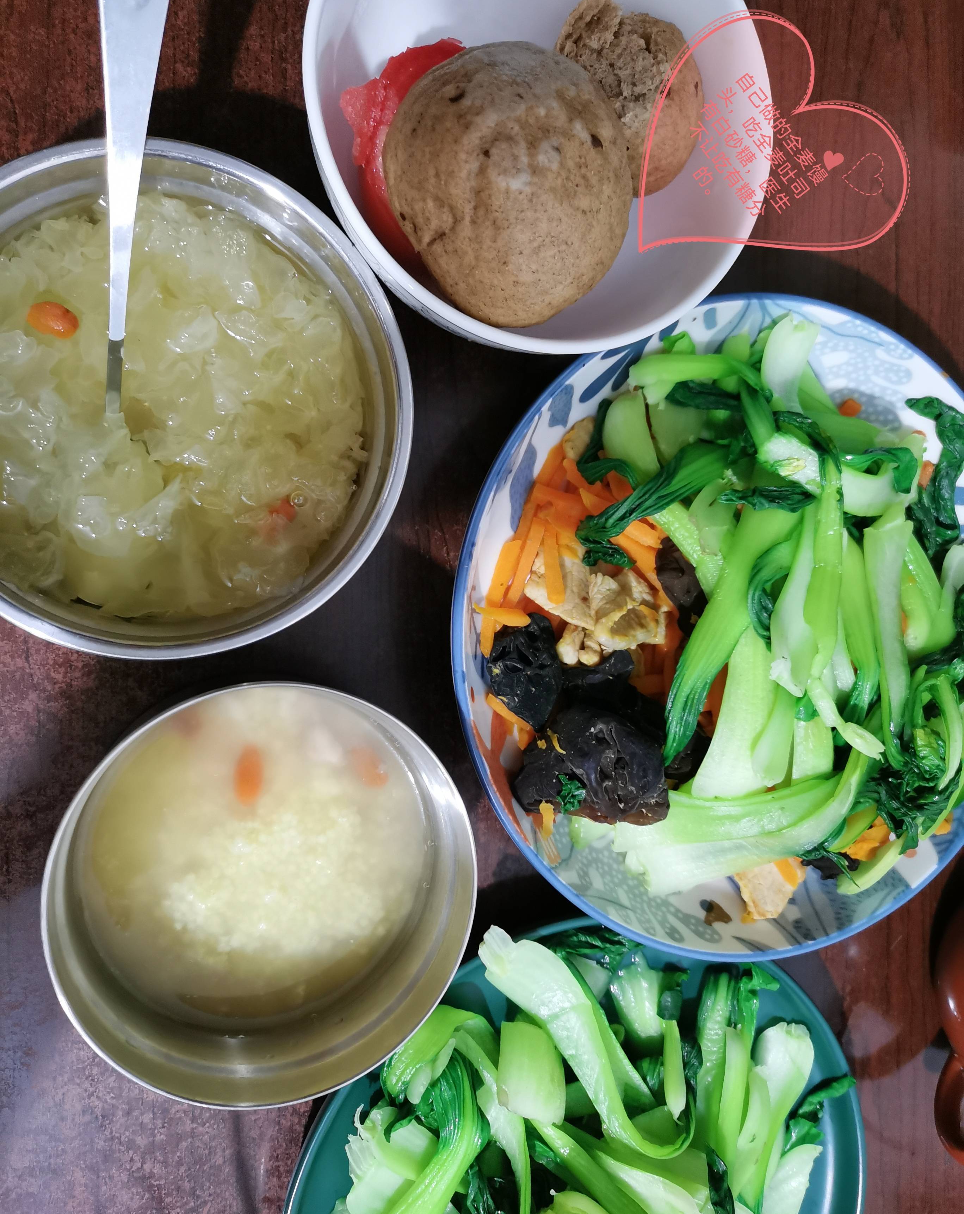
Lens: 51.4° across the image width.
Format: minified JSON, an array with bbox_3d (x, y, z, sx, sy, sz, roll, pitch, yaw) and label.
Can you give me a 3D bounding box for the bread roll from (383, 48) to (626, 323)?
[{"bbox_3d":[0.009,-0.141,0.335,0.083,0.066,0.086,0,91,-13],"label":"bread roll"}]

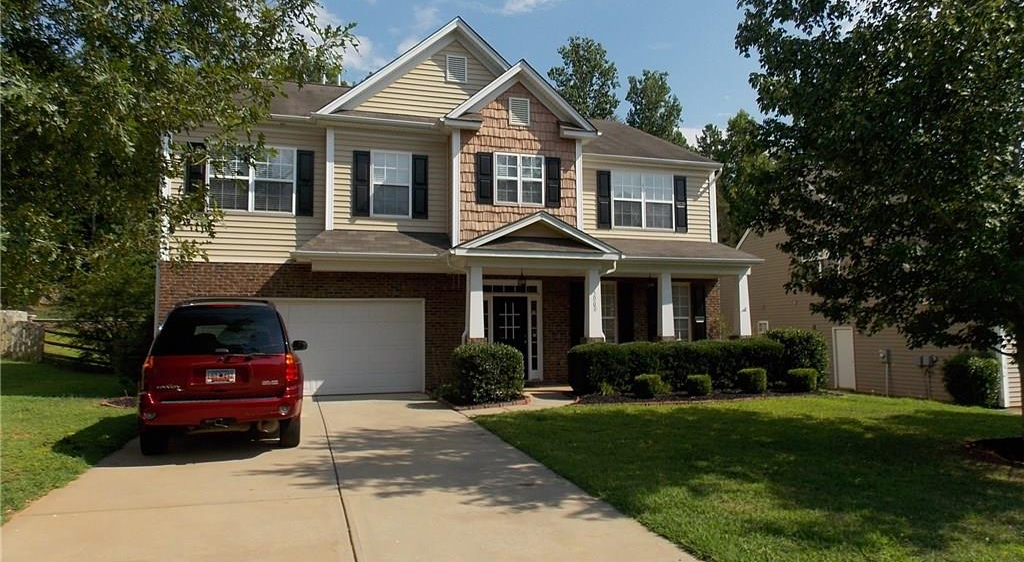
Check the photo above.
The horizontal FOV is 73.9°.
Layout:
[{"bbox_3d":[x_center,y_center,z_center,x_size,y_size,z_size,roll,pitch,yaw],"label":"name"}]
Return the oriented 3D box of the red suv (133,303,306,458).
[{"bbox_3d":[-4.286,1.368,10.596,1.920,1.920,5.100,1,-4,-19],"label":"red suv"}]

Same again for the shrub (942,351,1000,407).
[{"bbox_3d":[12.309,2.540,18.281,1.360,1.450,1.340,1,-4,-19],"label":"shrub"}]

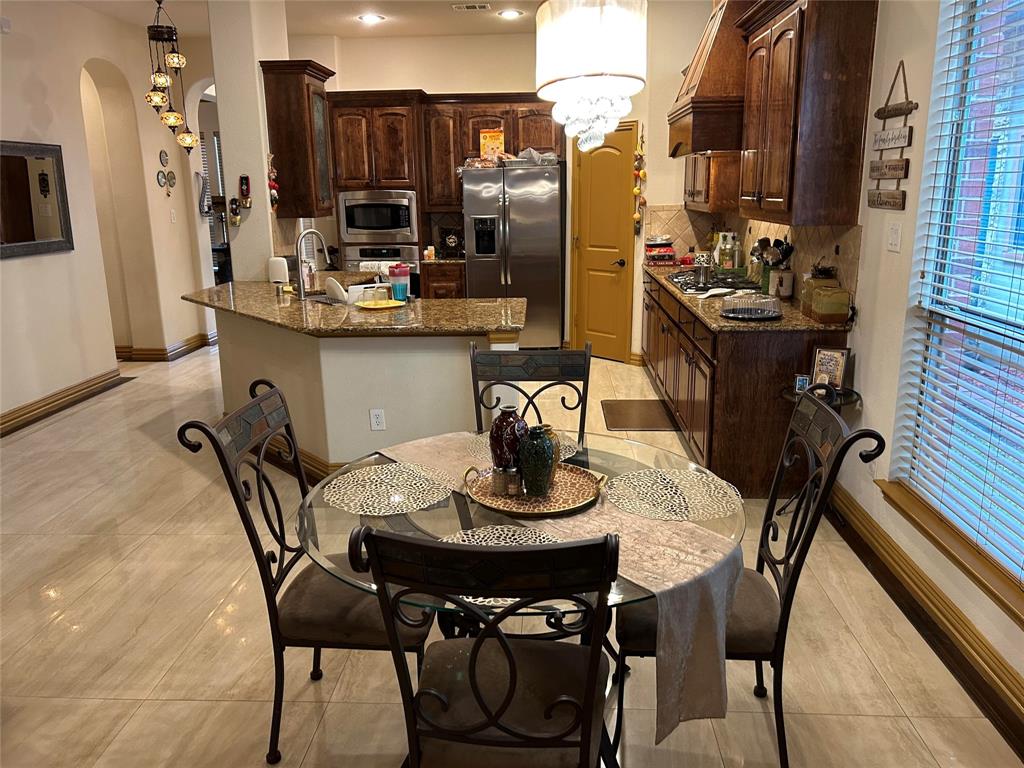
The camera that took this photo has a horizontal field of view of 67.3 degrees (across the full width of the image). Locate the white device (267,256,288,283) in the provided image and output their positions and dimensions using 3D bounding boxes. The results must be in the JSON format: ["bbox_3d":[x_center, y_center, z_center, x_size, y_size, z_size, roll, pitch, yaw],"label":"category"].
[{"bbox_3d":[-1.779,-0.867,5.826,0.155,0.205,0.140,-4,15,-13],"label":"white device"}]

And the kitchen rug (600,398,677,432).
[{"bbox_3d":[0.914,0.210,5.498,0.510,0.012,0.765,0,14,4],"label":"kitchen rug"}]

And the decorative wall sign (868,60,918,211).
[{"bbox_3d":[1.589,-1.034,3.220,0.035,0.585,0.400,0,14,4],"label":"decorative wall sign"}]

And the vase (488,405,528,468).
[{"bbox_3d":[-0.005,0.172,2.151,0.112,0.222,0.112,0,14,4],"label":"vase"}]

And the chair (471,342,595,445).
[{"bbox_3d":[0.064,0.400,2.756,0.480,1.025,0.630,0,14,4],"label":"chair"}]

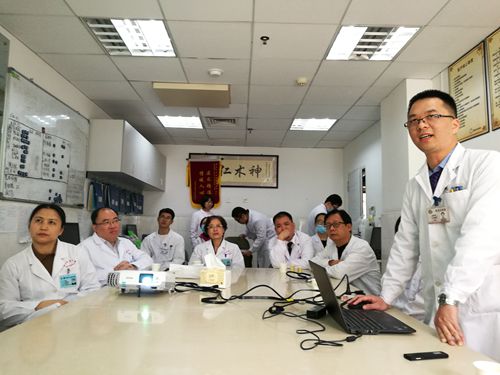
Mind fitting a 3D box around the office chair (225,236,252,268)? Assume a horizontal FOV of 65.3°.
[{"bbox_3d":[-0.222,1.141,4.853,0.580,1.010,0.600,0,-6,5],"label":"office chair"}]

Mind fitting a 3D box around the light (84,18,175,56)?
[{"bbox_3d":[-0.876,-1.150,2.982,0.600,0.070,0.591,1,-6,-1],"label":"light"}]

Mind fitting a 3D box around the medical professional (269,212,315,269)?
[{"bbox_3d":[0.373,0.877,3.570,0.540,1.305,0.680,0,-6,9],"label":"medical professional"}]

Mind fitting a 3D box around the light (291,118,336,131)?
[{"bbox_3d":[0.865,-0.867,5.391,0.600,0.080,0.600,1,-6,-1],"label":"light"}]

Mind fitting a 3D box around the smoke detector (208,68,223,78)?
[{"bbox_3d":[-0.308,-1.041,3.530,0.130,0.045,0.130,1,-6,-1],"label":"smoke detector"}]

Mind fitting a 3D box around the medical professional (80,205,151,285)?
[{"bbox_3d":[-0.915,0.775,2.595,0.580,1.270,0.720,6,-8,-41],"label":"medical professional"}]

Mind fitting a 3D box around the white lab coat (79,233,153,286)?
[{"bbox_3d":[-0.969,0.633,2.788,0.520,0.620,0.420,6,-8,-38],"label":"white lab coat"}]

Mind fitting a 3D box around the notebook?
[{"bbox_3d":[0.447,0.451,1.668,0.343,0.238,0.368,2,-6,-6],"label":"notebook"}]

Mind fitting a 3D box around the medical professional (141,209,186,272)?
[{"bbox_3d":[-0.833,0.853,3.603,0.520,1.320,0.680,2,-6,-9],"label":"medical professional"}]

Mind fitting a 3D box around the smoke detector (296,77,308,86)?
[{"bbox_3d":[0.490,-1.000,3.704,0.115,0.050,0.115,1,-6,-1],"label":"smoke detector"}]

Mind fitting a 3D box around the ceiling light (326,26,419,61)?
[{"bbox_3d":[0.924,-1.107,3.003,0.600,0.080,0.600,1,-6,-1],"label":"ceiling light"}]

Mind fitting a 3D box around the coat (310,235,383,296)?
[{"bbox_3d":[0.753,0.682,3.012,0.520,0.620,0.420,-5,-8,44],"label":"coat"}]

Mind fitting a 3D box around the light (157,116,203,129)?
[{"bbox_3d":[-0.928,-0.902,5.334,0.600,0.070,0.591,1,-6,-1],"label":"light"}]

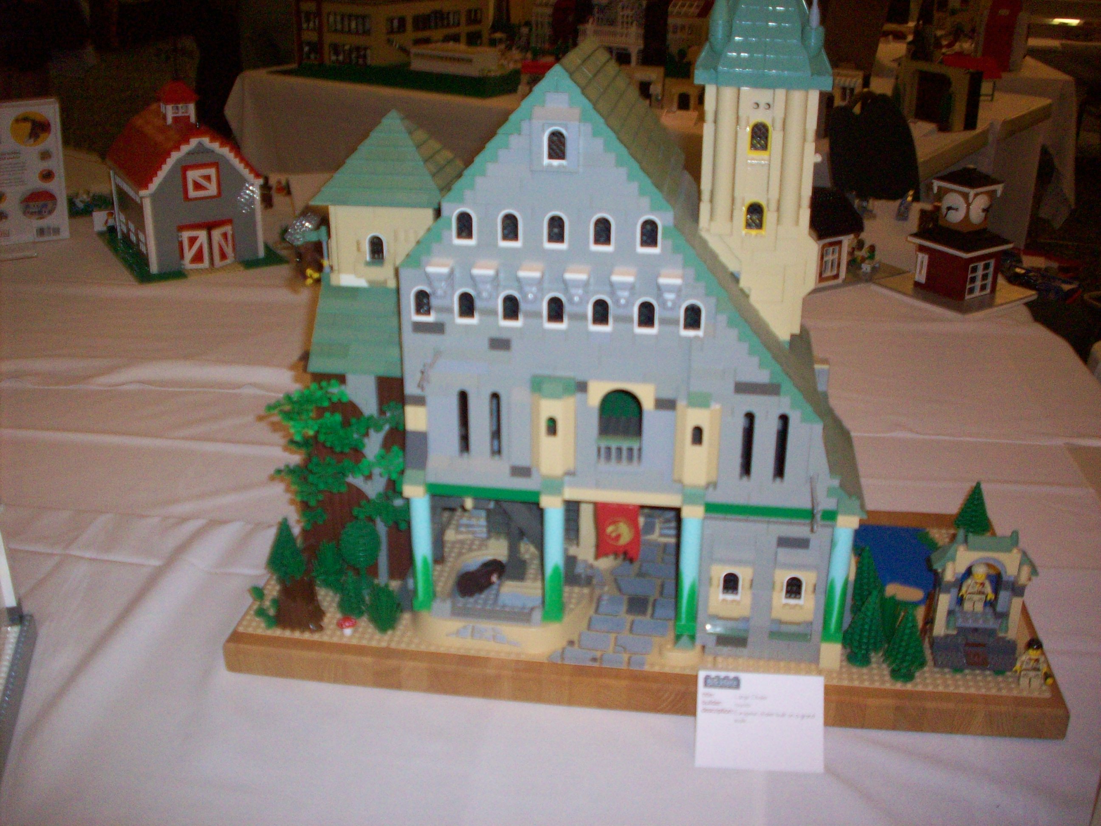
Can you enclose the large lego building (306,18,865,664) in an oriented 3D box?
[{"bbox_3d":[0.027,-0.086,0.929,0.435,0.508,0.228,3,24,7],"label":"large lego building"}]

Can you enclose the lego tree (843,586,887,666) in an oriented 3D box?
[{"bbox_3d":[0.242,0.163,0.907,0.033,0.067,0.033,3,24,7],"label":"lego tree"}]

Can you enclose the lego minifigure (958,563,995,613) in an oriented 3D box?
[{"bbox_3d":[0.332,0.133,0.907,0.028,0.044,0.015,3,24,7],"label":"lego minifigure"}]

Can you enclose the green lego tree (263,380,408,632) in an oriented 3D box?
[{"bbox_3d":[-0.171,0.073,0.951,0.116,0.196,0.083,3,24,7],"label":"green lego tree"}]

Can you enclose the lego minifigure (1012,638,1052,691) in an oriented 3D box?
[{"bbox_3d":[0.363,0.187,0.881,0.029,0.044,0.015,3,24,7],"label":"lego minifigure"}]

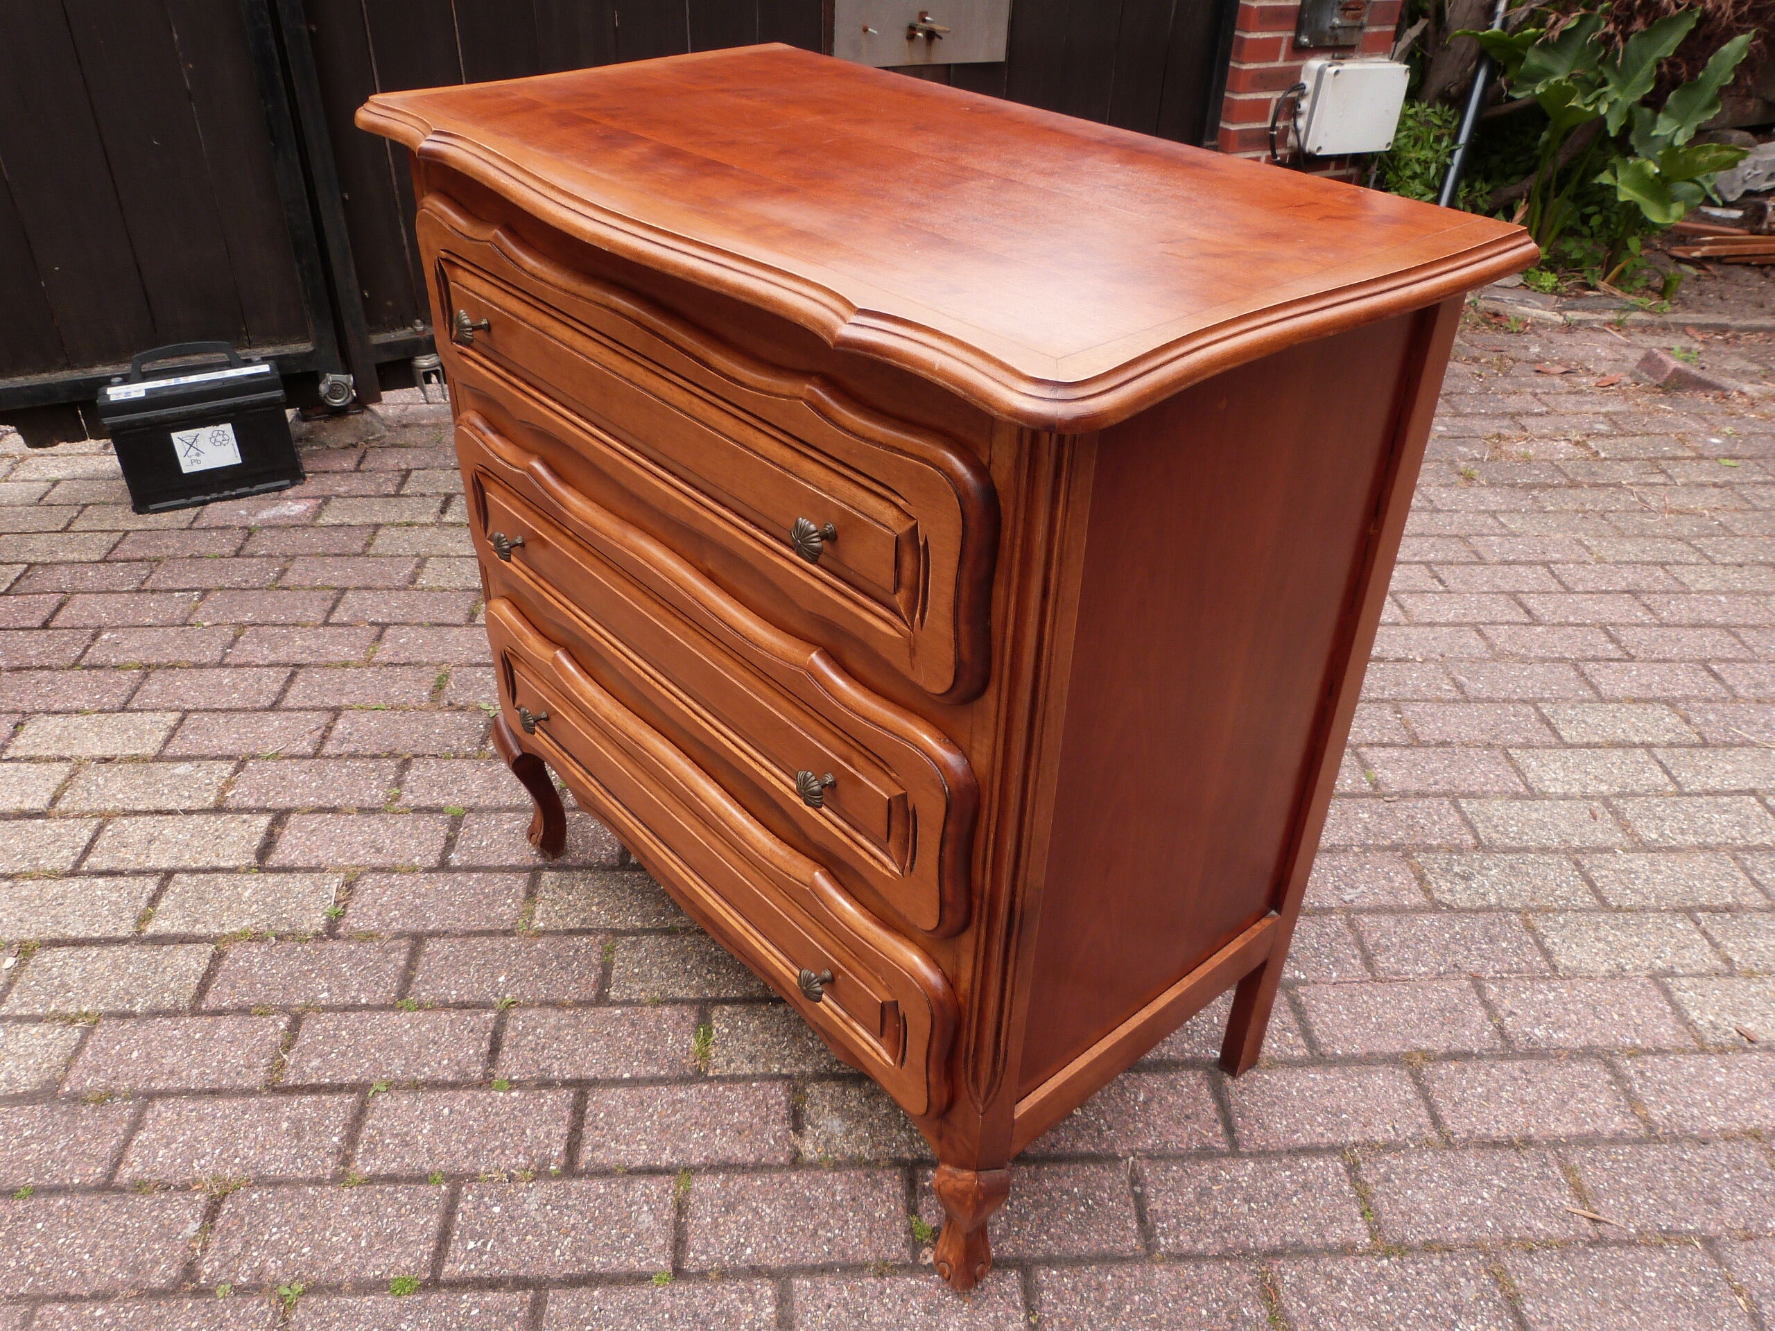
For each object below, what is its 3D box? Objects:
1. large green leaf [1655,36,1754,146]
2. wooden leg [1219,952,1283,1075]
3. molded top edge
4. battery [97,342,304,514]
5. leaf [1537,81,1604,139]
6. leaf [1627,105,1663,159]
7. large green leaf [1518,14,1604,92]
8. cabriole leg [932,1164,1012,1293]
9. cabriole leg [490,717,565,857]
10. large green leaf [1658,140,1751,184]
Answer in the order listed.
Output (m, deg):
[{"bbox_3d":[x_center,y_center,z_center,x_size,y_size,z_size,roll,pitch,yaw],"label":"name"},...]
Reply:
[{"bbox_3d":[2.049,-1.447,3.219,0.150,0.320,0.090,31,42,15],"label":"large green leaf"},{"bbox_3d":[0.350,0.330,1.236,0.032,0.163,0.025,-25,42,-33],"label":"wooden leg"},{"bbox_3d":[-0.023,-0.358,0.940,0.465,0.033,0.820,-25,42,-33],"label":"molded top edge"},{"bbox_3d":[-1.210,-0.440,2.252,0.276,0.238,0.175,-16,38,-23],"label":"battery"},{"bbox_3d":[1.703,-1.388,3.203,0.160,0.150,0.120,17,37,21],"label":"leaf"},{"bbox_3d":[1.949,-1.360,3.279,0.120,0.160,0.070,27,41,17],"label":"leaf"},{"bbox_3d":[1.665,-1.517,3.176,0.210,0.190,0.110,23,39,16],"label":"large green leaf"},{"bbox_3d":[0.069,0.454,1.038,0.060,0.172,0.054,-25,42,-33],"label":"cabriole leg"},{"bbox_3d":[-0.396,0.144,1.475,0.064,0.176,0.056,-25,42,-33],"label":"cabriole leg"},{"bbox_3d":[2.066,-1.274,3.239,0.240,0.100,0.110,-11,21,40],"label":"large green leaf"}]

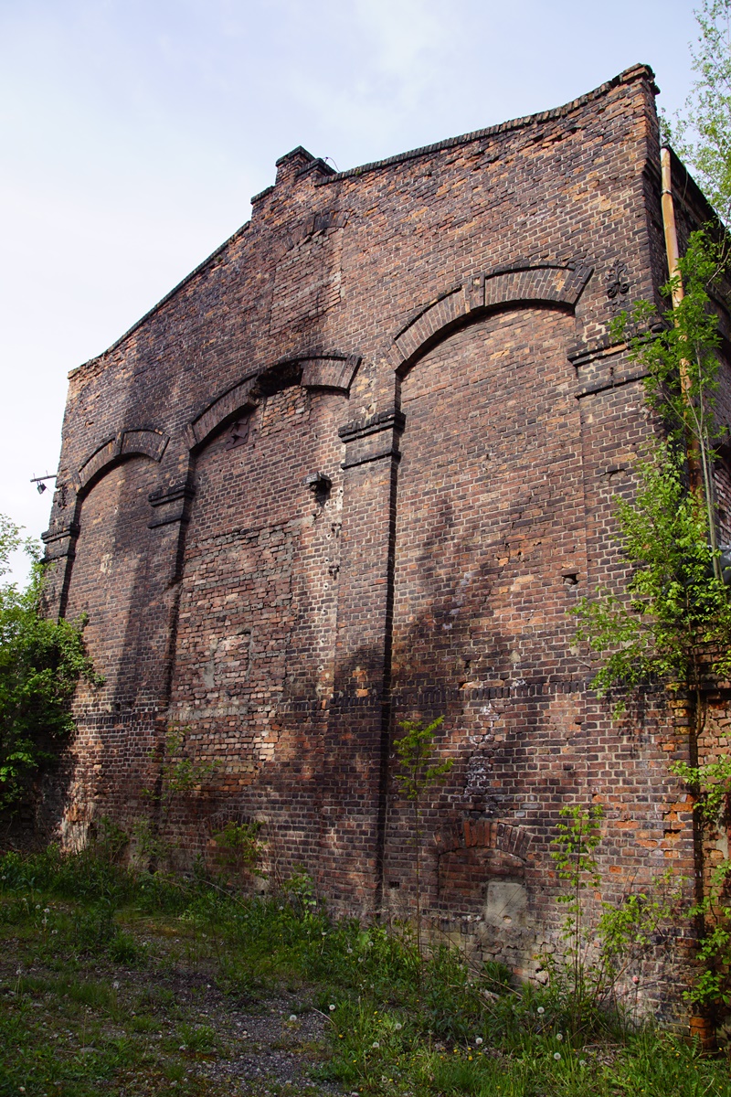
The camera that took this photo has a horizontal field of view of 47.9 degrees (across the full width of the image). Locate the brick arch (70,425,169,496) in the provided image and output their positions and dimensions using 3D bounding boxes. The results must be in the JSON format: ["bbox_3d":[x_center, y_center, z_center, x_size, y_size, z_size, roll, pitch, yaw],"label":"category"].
[{"bbox_3d":[-4.508,-1.741,15.267,3.040,0.980,0.190,-12,-24,38],"label":"brick arch"}]

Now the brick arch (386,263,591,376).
[{"bbox_3d":[1.469,-3.061,10.460,3.040,0.980,0.190,-12,-24,38],"label":"brick arch"}]

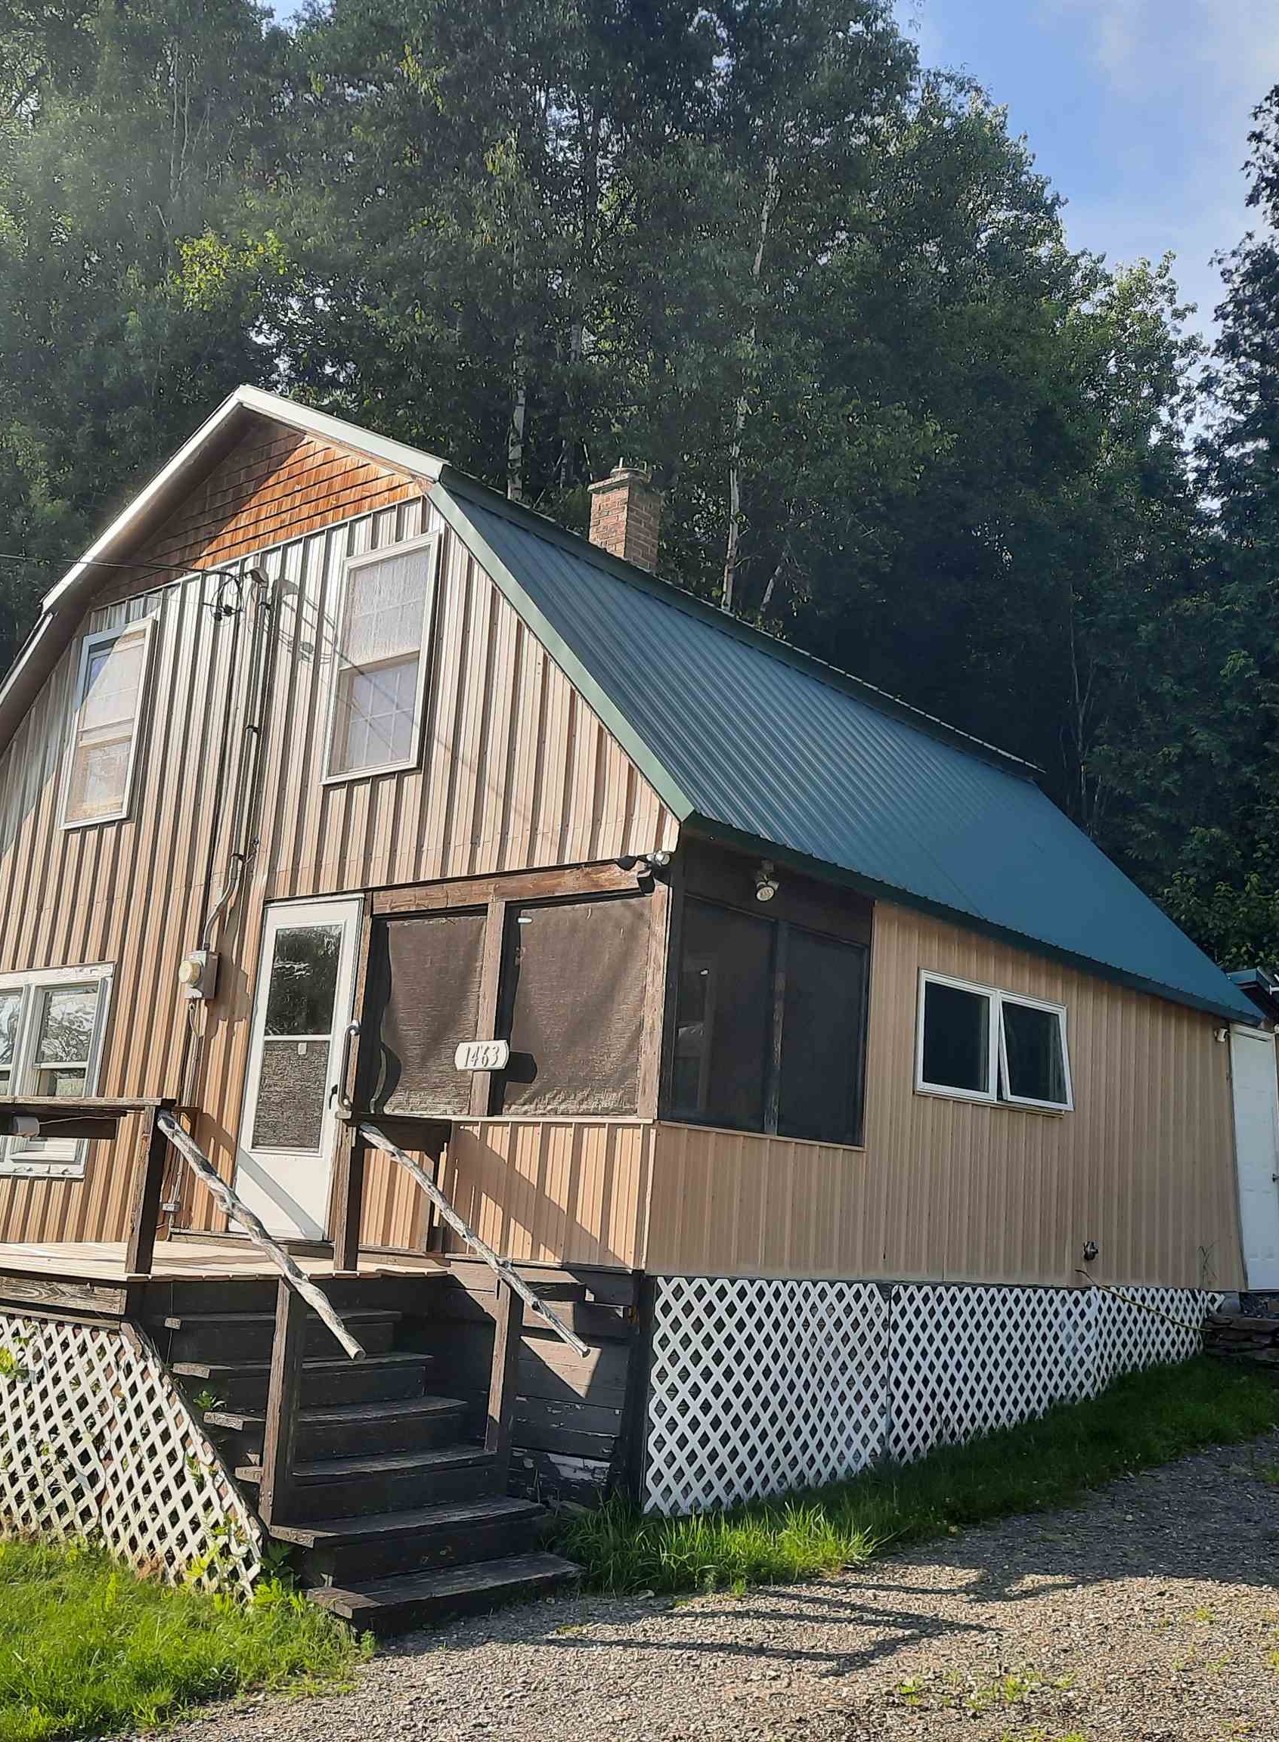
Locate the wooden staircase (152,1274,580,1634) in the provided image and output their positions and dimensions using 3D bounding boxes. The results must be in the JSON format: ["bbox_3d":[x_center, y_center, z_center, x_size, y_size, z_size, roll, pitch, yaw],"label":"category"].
[{"bbox_3d":[-1.220,2.456,7.370,1.626,1.224,1.320,-7,-16,40],"label":"wooden staircase"}]

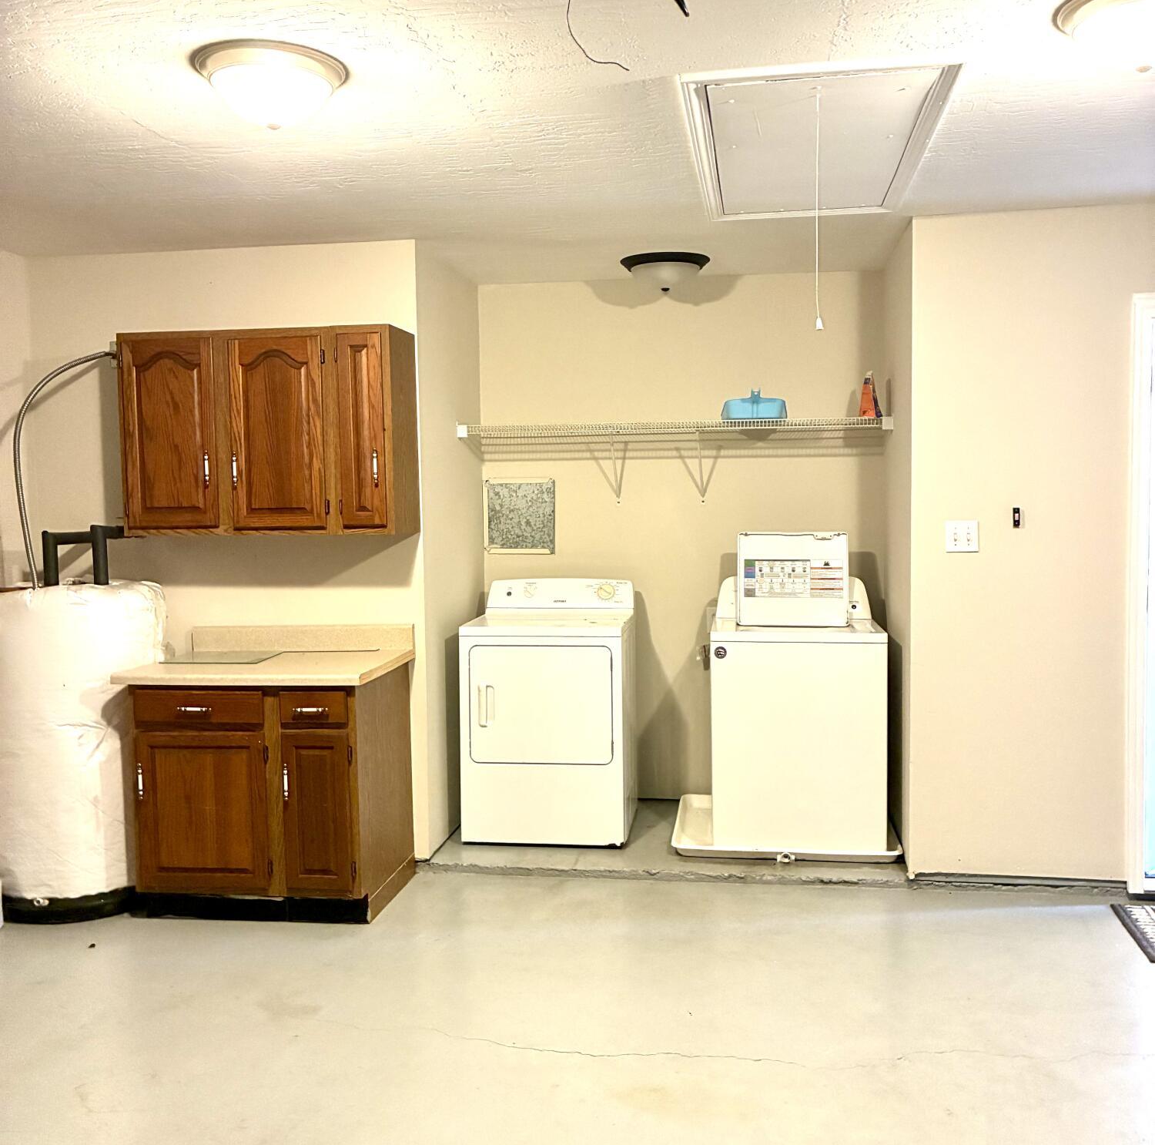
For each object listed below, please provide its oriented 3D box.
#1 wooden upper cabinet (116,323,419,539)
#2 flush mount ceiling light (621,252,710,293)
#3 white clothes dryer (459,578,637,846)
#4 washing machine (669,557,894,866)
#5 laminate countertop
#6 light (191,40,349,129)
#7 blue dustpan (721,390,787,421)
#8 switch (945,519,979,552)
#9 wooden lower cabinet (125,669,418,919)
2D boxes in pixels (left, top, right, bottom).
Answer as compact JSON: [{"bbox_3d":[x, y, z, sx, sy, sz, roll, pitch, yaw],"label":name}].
[{"bbox_3d":[-1.181,-0.530,4.459,1.070,0.765,0.330,0,4,9],"label":"wooden upper cabinet"},{"bbox_3d":[0.374,-1.258,4.907,0.377,0.128,0.377,0,4,9],"label":"flush mount ceiling light"},{"bbox_3d":[-0.100,0.583,5.093,0.690,1.070,0.640,0,4,9],"label":"white clothes dryer"},{"bbox_3d":[0.910,0.555,4.918,0.750,1.120,0.710,0,4,9],"label":"washing machine"},{"bbox_3d":[-1.159,0.307,4.367,0.932,0.142,0.625,0,4,9],"label":"laminate countertop"},{"bbox_3d":[-0.698,-1.085,2.642,0.350,0.134,0.350,0,4,9],"label":"light"},{"bbox_3d":[0.772,-0.734,5.026,0.283,0.152,0.290,0,4,9],"label":"blue dustpan"},{"bbox_3d":[1.409,-0.131,4.236,0.117,0.116,0.013,0,4,9],"label":"switch"},{"bbox_3d":[-1.132,0.796,4.415,0.855,0.865,0.600,0,4,9],"label":"wooden lower cabinet"}]

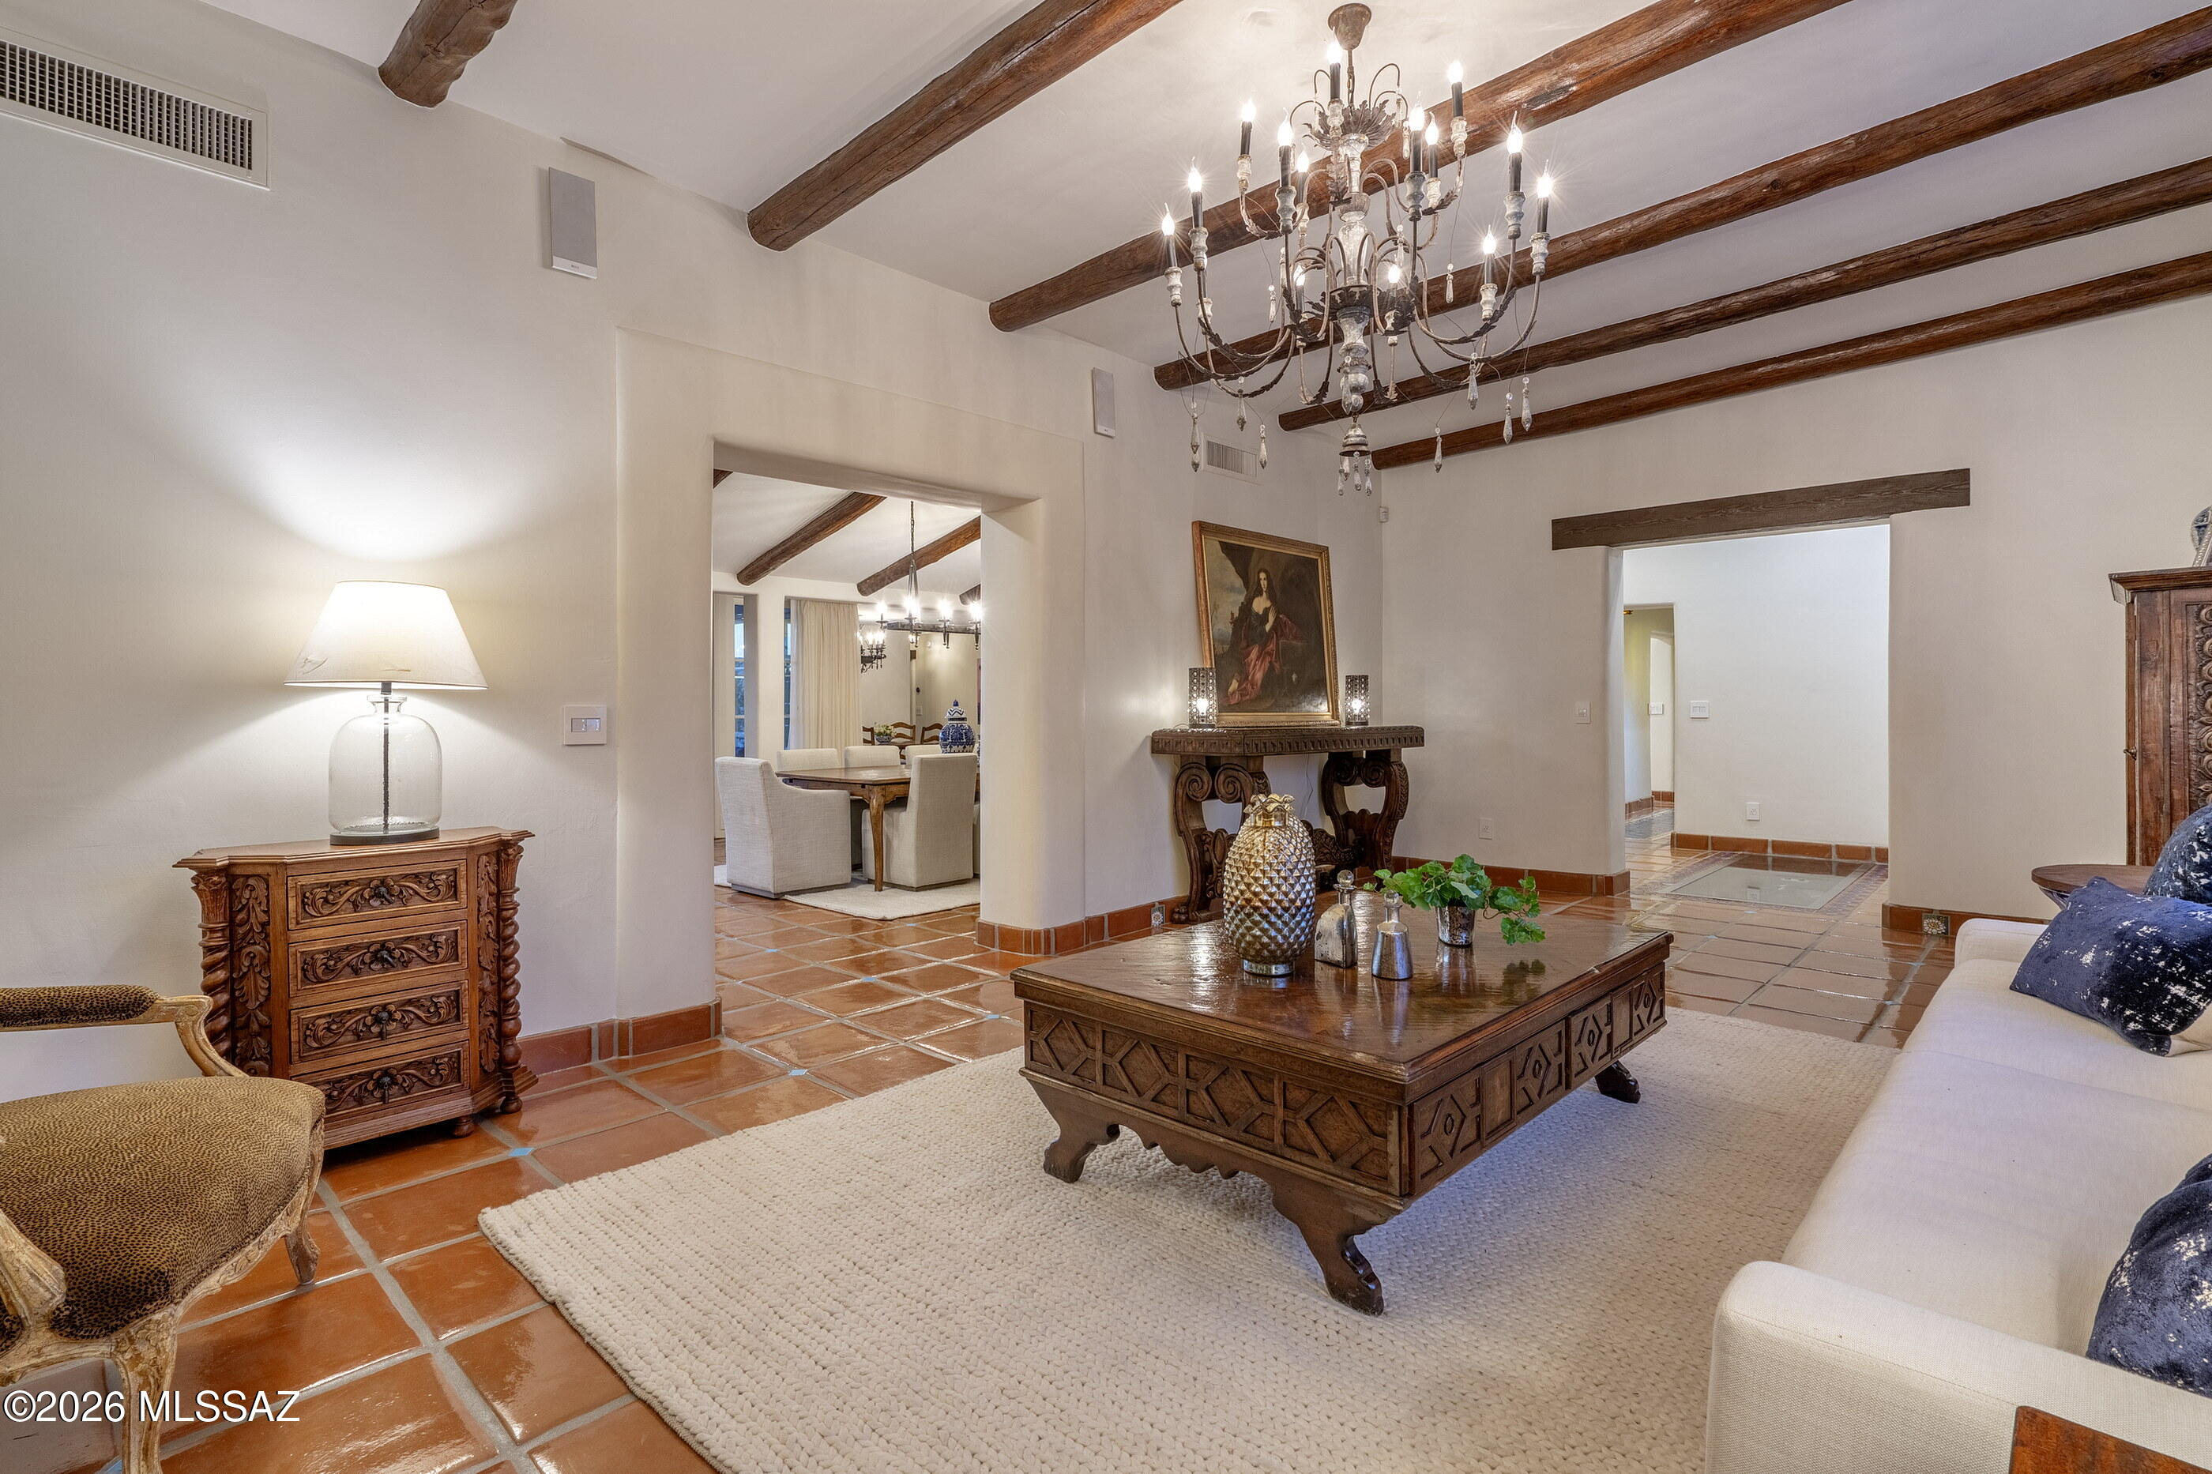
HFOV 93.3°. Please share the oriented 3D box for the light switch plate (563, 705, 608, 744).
[{"bbox_3d":[-1.716,-0.036,3.452,0.010,0.132,0.138,1,2,43],"label":"light switch plate"}]

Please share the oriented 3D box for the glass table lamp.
[{"bbox_3d":[-1.970,-0.060,2.860,0.454,0.704,0.454,1,2,43],"label":"glass table lamp"}]

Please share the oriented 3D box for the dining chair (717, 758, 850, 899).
[{"bbox_3d":[-2.188,0.598,7.120,0.620,0.890,0.680,1,2,43],"label":"dining chair"}]

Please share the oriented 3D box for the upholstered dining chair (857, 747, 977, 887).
[{"bbox_3d":[-1.288,0.575,7.276,0.600,0.905,0.550,1,2,38],"label":"upholstered dining chair"}]

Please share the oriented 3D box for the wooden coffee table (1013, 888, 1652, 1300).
[{"bbox_3d":[0.731,0.860,2.939,1.120,0.500,1.640,1,2,43],"label":"wooden coffee table"}]

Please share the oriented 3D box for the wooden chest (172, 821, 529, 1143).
[{"bbox_3d":[-1.999,0.694,2.834,0.414,0.801,0.799,1,2,43],"label":"wooden chest"}]

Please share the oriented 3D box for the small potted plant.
[{"bbox_3d":[1.024,0.472,3.058,0.460,0.265,0.340,1,2,43],"label":"small potted plant"}]

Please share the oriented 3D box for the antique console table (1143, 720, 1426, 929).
[{"bbox_3d":[1.121,0.472,6.042,0.592,1.060,1.926,1,2,43],"label":"antique console table"}]

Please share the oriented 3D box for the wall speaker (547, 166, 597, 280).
[{"bbox_3d":[-1.778,-1.701,3.481,0.060,0.325,0.140,1,2,43],"label":"wall speaker"}]

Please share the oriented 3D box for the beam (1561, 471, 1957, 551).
[{"bbox_3d":[3.616,-1.258,5.953,2.035,0.186,0.190,1,2,43],"label":"beam"}]

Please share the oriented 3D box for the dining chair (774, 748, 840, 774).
[{"bbox_3d":[-2.190,0.540,8.110,0.598,0.863,0.552,1,2,43],"label":"dining chair"}]

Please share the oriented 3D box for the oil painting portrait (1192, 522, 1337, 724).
[{"bbox_3d":[1.044,-0.653,6.493,0.055,1.180,1.380,-6,-3,43],"label":"oil painting portrait"}]

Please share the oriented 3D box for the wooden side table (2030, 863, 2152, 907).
[{"bbox_3d":[3.211,0.772,2.975,0.860,0.685,0.860,1,2,43],"label":"wooden side table"}]

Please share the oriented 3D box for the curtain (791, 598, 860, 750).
[{"bbox_3d":[-2.780,-0.218,10.412,0.138,2.277,0.770,1,2,43],"label":"curtain"}]

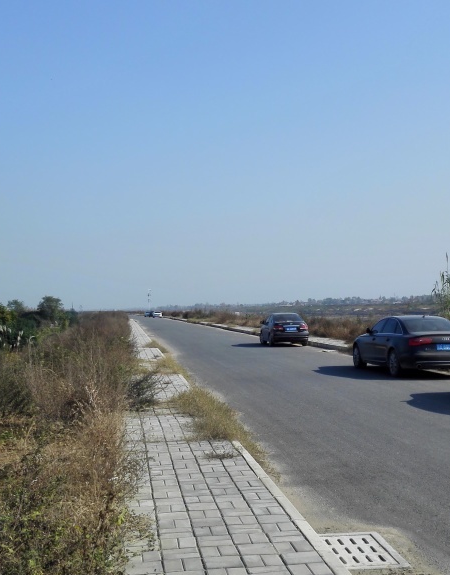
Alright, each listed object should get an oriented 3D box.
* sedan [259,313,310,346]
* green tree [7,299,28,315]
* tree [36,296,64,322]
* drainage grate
[{"bbox_3d":[2.800,1.975,35.900,1.770,1.475,4.600,-1,-2,-4],"label":"sedan"},{"bbox_3d":[-25.941,3.442,95.000,2.600,4.135,2.500,-1,-2,0],"label":"green tree"},{"bbox_3d":[-18.014,2.959,78.000,3.000,4.070,2.900,-1,-2,0],"label":"tree"},{"bbox_3d":[0.985,1.880,5.420,0.460,0.050,0.760,-1,-2,-7],"label":"drainage grate"}]

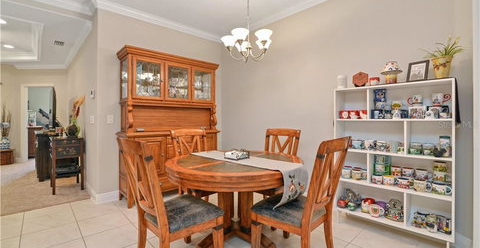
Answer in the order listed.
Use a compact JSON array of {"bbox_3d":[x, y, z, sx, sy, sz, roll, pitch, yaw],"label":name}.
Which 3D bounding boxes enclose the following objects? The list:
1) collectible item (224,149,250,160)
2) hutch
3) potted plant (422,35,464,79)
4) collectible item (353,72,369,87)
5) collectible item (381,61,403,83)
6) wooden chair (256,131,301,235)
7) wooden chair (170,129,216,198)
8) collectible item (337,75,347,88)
[{"bbox_3d":[-0.030,0.318,2.197,0.190,0.075,0.190,0,1,-43],"label":"collectible item"},{"bbox_3d":[-1.072,0.049,3.445,1.520,2.145,0.510,0,1,-43],"label":"hutch"},{"bbox_3d":[1.783,-0.570,1.867,0.240,0.365,0.260,0,1,-43],"label":"potted plant"},{"bbox_3d":[1.320,-0.479,2.331,0.060,0.172,0.157,0,1,-43],"label":"collectible item"},{"bbox_3d":[1.520,-0.508,2.132,0.183,0.235,0.183,0,1,-43],"label":"collectible item"},{"bbox_3d":[0.372,0.615,2.618,0.500,1.030,0.620,0,1,43],"label":"wooden chair"},{"bbox_3d":[-0.443,0.614,2.573,0.500,1.030,0.620,0,1,-44],"label":"wooden chair"},{"bbox_3d":[1.190,-0.478,2.484,0.105,0.170,0.105,0,1,-43],"label":"collectible item"}]

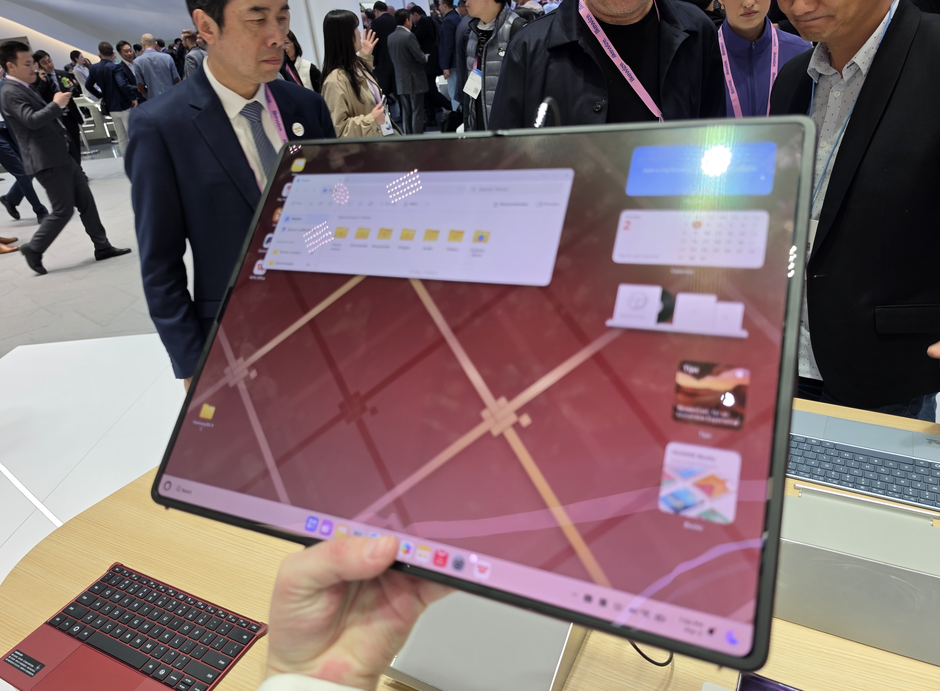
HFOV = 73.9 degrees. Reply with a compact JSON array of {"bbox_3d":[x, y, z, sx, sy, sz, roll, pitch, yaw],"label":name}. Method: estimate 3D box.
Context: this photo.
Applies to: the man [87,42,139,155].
[{"bbox_3d":[-5.303,-3.575,9.316,0.600,1.750,0.400,-15,28,-16],"label":"man"}]

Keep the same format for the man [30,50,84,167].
[{"bbox_3d":[-5.609,-3.134,8.556,0.580,1.720,0.450,-21,30,-26],"label":"man"}]

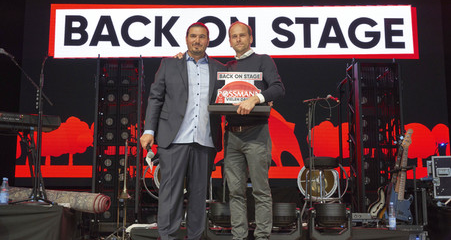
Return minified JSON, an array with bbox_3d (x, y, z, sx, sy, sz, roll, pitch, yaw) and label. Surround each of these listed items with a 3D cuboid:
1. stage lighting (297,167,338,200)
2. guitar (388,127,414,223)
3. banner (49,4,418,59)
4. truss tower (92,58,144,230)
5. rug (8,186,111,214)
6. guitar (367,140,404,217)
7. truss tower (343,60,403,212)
[{"bbox_3d":[1.213,0.824,7.260,0.520,0.520,0.300,-3,-10,22],"label":"stage lighting"},{"bbox_3d":[1.990,0.615,6.068,0.320,1.070,0.090,7,-13,9],"label":"guitar"},{"bbox_3d":[0.162,-1.683,10.567,7.030,1.070,0.060,0,-9,-1],"label":"banner"},{"bbox_3d":[-1.646,0.391,8.540,0.680,2.640,0.600,1,-9,-7],"label":"truss tower"},{"bbox_3d":[-1.946,0.843,5.900,1.550,0.210,0.210,1,-8,24],"label":"rug"},{"bbox_3d":[1.959,0.684,6.513,0.360,0.990,0.090,16,-13,5],"label":"guitar"},{"bbox_3d":[2.352,0.422,8.739,0.680,2.650,0.600,1,-9,-5],"label":"truss tower"}]

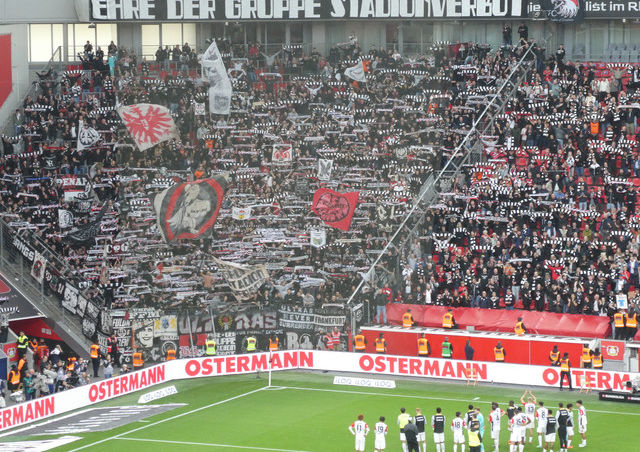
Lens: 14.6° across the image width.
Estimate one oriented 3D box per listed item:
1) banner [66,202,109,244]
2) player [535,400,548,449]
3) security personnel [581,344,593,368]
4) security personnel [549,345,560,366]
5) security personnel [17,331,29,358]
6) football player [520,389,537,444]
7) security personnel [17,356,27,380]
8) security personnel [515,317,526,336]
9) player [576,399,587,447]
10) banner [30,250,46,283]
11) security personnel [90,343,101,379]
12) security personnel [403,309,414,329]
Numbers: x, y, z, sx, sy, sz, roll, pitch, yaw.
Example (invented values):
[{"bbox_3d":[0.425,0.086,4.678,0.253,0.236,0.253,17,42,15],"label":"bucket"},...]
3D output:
[{"bbox_3d":[-11.907,-0.128,127.823,2.150,2.100,0.400,-1,6,0],"label":"banner"},{"bbox_3d":[8.791,7.873,98.947,0.580,1.830,0.450,-2,6,-19],"label":"player"},{"bbox_3d":[12.246,6.338,114.725,0.560,1.800,0.400,2,6,26],"label":"security personnel"},{"bbox_3d":[10.922,6.429,115.992,0.550,1.780,0.450,2,6,22],"label":"security personnel"},{"bbox_3d":[-14.341,6.004,120.490,0.560,1.820,0.360,1,6,14],"label":"security personnel"},{"bbox_3d":[8.434,7.715,101.011,0.640,2.150,0.450,-1,6,-5],"label":"football player"},{"bbox_3d":[-13.644,6.789,114.833,0.380,1.800,0.520,-5,7,-35],"label":"security personnel"},{"bbox_3d":[9.491,4.812,117.201,0.580,1.050,0.650,2,6,26],"label":"security personnel"},{"bbox_3d":[10.513,7.923,100.233,0.420,1.860,0.500,1,6,14],"label":"player"},{"bbox_3d":[-14.257,2.094,126.686,0.080,1.280,0.980,-6,28,-43],"label":"banner"},{"bbox_3d":[-10.682,6.361,118.892,0.550,1.790,0.450,2,6,27],"label":"security personnel"},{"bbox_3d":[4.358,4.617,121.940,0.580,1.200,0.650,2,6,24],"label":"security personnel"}]

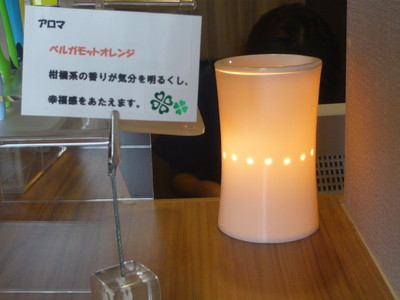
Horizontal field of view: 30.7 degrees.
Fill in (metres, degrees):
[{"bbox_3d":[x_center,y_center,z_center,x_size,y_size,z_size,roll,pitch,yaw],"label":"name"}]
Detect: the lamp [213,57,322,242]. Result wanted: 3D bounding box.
[{"bbox_3d":[0.048,-0.003,0.510,0.073,0.117,0.073,-2,17,0],"label":"lamp"}]

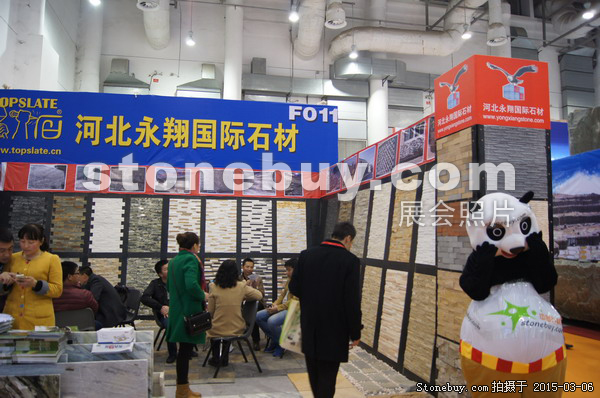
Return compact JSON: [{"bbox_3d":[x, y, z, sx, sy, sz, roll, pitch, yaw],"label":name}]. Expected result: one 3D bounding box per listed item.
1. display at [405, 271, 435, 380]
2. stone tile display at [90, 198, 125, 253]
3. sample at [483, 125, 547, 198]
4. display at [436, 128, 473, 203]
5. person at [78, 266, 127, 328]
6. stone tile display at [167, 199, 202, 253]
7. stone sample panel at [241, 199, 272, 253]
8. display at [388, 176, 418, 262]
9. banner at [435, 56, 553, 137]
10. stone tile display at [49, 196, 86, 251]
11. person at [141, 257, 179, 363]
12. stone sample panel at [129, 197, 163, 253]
[{"bbox_3d":[1.347,1.397,5.035,0.050,1.093,0.606,9,-7,-12],"label":"display"},{"bbox_3d":[-3.822,0.499,8.844,0.612,1.107,0.050,2,-13,-13],"label":"stone tile display"},{"bbox_3d":[1.941,-0.321,4.053,0.649,0.654,0.050,1,-5,-13],"label":"sample"},{"bbox_3d":[1.488,-0.302,4.291,0.050,0.644,0.624,1,-5,-13],"label":"display"},{"bbox_3d":[-2.654,1.489,6.037,0.780,1.160,0.520,2,-6,-22],"label":"person"},{"bbox_3d":[-2.369,0.540,9.179,0.612,1.107,0.050,2,-13,-13],"label":"stone tile display"},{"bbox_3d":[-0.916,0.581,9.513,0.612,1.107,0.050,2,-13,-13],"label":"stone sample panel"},{"bbox_3d":[1.355,0.284,5.878,0.050,1.056,0.639,9,-7,-12],"label":"display"},{"bbox_3d":[1.926,-0.965,4.585,0.797,0.655,0.740,2,-5,-13],"label":"banner"},{"bbox_3d":[-4.380,0.484,8.480,0.580,1.044,0.040,1,-6,-6],"label":"stone tile display"},{"bbox_3d":[-1.795,1.456,6.041,0.780,1.240,0.560,-2,-6,25],"label":"person"},{"bbox_3d":[-3.096,0.520,9.012,0.612,1.107,0.050,2,-13,-13],"label":"stone sample panel"}]

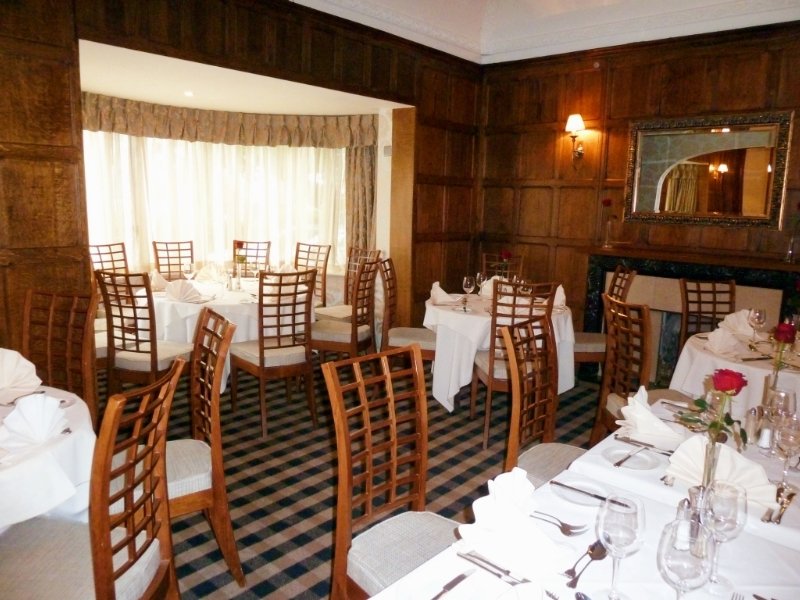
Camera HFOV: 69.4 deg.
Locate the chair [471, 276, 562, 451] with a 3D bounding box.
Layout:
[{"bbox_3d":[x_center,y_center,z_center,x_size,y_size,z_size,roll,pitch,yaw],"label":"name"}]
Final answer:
[{"bbox_3d":[0.713,0.351,3.589,0.420,1.020,0.540,2,10,2],"label":"chair"}]

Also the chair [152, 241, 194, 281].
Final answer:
[{"bbox_3d":[-2.021,-0.008,5.313,0.420,1.020,0.540,-4,11,-29],"label":"chair"}]

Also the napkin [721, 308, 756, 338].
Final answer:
[{"bbox_3d":[1.867,0.136,3.252,0.220,0.130,0.140,3,10,8],"label":"napkin"}]

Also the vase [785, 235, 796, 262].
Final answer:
[{"bbox_3d":[2.551,-0.338,3.761,0.075,0.190,0.075,10,13,41],"label":"vase"}]

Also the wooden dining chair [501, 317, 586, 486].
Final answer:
[{"bbox_3d":[0.649,0.609,2.130,0.540,1.010,0.440,10,13,39],"label":"wooden dining chair"}]

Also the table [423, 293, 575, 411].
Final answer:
[{"bbox_3d":[0.681,0.354,4.106,0.970,0.660,0.970,2,10,2],"label":"table"}]

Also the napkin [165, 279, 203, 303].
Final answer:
[{"bbox_3d":[-1.439,-0.073,3.941,0.240,0.145,0.190,5,10,20],"label":"napkin"}]

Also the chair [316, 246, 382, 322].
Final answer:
[{"bbox_3d":[-0.484,0.063,5.031,0.540,1.010,0.440,-8,14,-44],"label":"chair"}]

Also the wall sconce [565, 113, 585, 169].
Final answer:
[{"bbox_3d":[1.455,-1.314,4.790,0.160,0.420,0.200,10,13,41],"label":"wall sconce"}]

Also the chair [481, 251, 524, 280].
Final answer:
[{"bbox_3d":[0.847,0.159,4.716,0.420,1.020,0.540,2,10,3],"label":"chair"}]

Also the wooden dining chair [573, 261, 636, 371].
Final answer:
[{"bbox_3d":[1.381,0.255,4.252,0.540,1.010,0.440,2,10,0],"label":"wooden dining chair"}]

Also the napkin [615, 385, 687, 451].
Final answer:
[{"bbox_3d":[0.801,0.350,1.811,0.190,0.140,0.220,10,13,41],"label":"napkin"}]

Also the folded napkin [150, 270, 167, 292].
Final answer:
[{"bbox_3d":[-1.767,-0.147,4.355,0.190,0.145,0.240,-3,11,-22],"label":"folded napkin"}]

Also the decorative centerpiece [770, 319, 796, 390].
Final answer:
[{"bbox_3d":[1.134,0.250,1.728,0.085,0.375,0.085,10,13,41],"label":"decorative centerpiece"}]

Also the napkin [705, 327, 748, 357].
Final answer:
[{"bbox_3d":[1.625,0.192,2.895,0.140,0.130,0.220,1,10,-6],"label":"napkin"}]

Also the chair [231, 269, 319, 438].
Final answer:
[{"bbox_3d":[-0.805,0.286,3.720,0.440,1.010,0.540,-5,12,-33],"label":"chair"}]

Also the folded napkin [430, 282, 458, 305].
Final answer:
[{"bbox_3d":[0.315,-0.057,4.086,0.140,0.130,0.220,1,10,-2],"label":"folded napkin"}]

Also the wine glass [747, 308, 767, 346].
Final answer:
[{"bbox_3d":[1.867,0.139,3.011,0.085,0.195,0.085,1,10,0],"label":"wine glass"}]

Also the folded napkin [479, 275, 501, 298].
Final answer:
[{"bbox_3d":[0.707,-0.086,4.312,0.220,0.130,0.140,2,10,4],"label":"folded napkin"}]

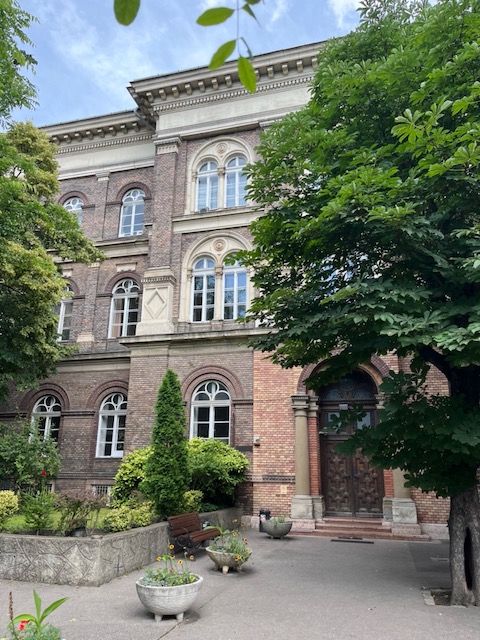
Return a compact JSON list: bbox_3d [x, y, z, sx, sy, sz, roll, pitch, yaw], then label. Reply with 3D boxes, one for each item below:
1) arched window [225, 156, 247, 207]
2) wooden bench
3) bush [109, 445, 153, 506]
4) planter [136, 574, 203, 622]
[{"bbox_3d":[-0.158,-5.816,20.228,0.940,2.458,0.250,-4,-18,14],"label":"arched window"},{"bbox_3d":[-0.889,4.367,9.719,0.620,0.790,1.500,-5,-18,17],"label":"wooden bench"},{"bbox_3d":[-3.175,4.718,14.405,1.437,1.793,1.500,4,-18,-11],"label":"bush"},{"bbox_3d":[-0.842,3.308,5.729,0.790,0.390,0.790,1,-18,0],"label":"planter"}]

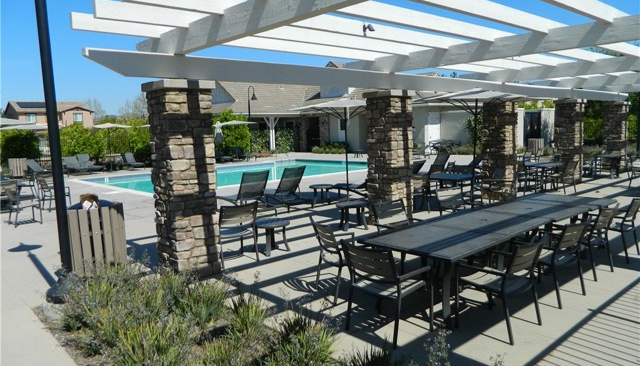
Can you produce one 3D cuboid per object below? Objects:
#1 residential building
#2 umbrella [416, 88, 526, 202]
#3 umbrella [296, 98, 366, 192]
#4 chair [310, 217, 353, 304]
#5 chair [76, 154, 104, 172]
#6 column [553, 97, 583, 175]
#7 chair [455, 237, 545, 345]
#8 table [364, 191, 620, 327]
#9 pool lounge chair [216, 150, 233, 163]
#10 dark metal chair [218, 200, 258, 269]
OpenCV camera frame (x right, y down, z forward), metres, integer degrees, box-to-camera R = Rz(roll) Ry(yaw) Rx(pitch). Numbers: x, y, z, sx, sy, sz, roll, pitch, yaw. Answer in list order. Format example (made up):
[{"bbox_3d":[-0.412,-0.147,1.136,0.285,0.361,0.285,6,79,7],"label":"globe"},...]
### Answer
[{"bbox_3d":[-41.710,-9.012,71.371,10.500,7.000,9.000,-7,10,-40],"label":"residential building"},{"bbox_3d":[3.221,-0.648,9.648,2.700,2.550,2.700,-7,10,-40],"label":"umbrella"},{"bbox_3d":[0.677,-0.825,11.507,2.850,2.680,2.850,-2,7,0],"label":"umbrella"},{"bbox_3d":[0.294,0.844,5.330,0.590,0.870,0.590,-4,7,-20],"label":"chair"},{"bbox_3d":[-11.248,-0.945,22.491,1.900,0.950,0.680,4,9,40],"label":"chair"},{"bbox_3d":[7.568,-1.257,14.035,0.693,2.491,0.693,-7,8,-40],"label":"column"},{"bbox_3d":[1.709,0.926,4.324,0.590,0.870,0.590,-8,9,-41],"label":"chair"},{"bbox_3d":[2.371,0.791,5.853,4.200,0.720,1.050,-7,10,-40],"label":"table"},{"bbox_3d":[-6.374,-1.781,29.954,1.700,0.940,0.690,4,9,43],"label":"pool lounge chair"},{"bbox_3d":[-1.235,0.705,6.543,0.580,0.850,0.575,-7,8,-36],"label":"dark metal chair"}]

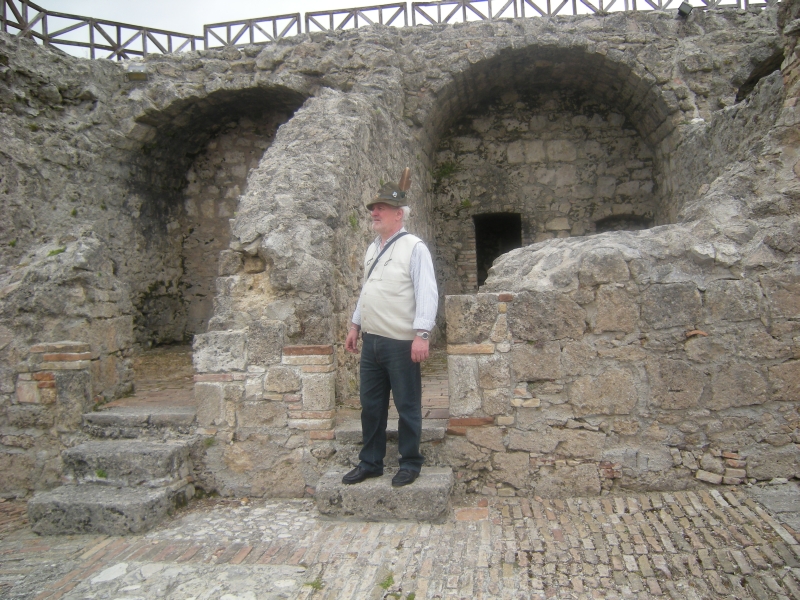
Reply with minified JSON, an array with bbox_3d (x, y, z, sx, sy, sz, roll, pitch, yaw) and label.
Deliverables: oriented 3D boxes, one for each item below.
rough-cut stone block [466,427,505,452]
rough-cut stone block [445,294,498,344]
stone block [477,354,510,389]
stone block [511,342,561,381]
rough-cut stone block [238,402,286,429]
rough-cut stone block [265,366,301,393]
[{"bbox_3d":[0.539,0.837,4.049,0.209,0.135,0.200,-1,3,4],"label":"rough-cut stone block"},{"bbox_3d":[0.447,0.119,4.166,0.325,0.307,0.250,0,3,0],"label":"rough-cut stone block"},{"bbox_3d":[0.579,0.435,4.108,0.211,0.211,0.200,-2,4,0],"label":"stone block"},{"bbox_3d":[0.845,0.375,4.115,0.301,0.225,0.230,-2,3,4],"label":"stone block"},{"bbox_3d":[-0.864,0.711,4.175,0.302,0.176,0.220,-2,4,0],"label":"rough-cut stone block"},{"bbox_3d":[-0.731,0.497,4.174,0.221,0.159,0.190,-2,3,6],"label":"rough-cut stone block"}]

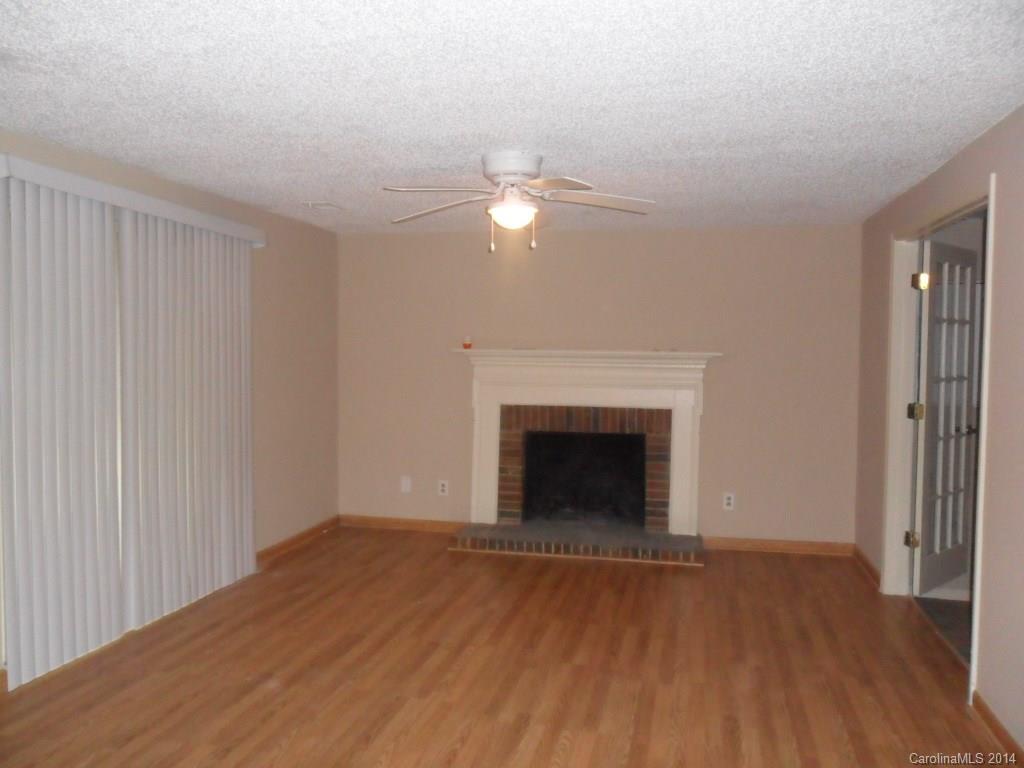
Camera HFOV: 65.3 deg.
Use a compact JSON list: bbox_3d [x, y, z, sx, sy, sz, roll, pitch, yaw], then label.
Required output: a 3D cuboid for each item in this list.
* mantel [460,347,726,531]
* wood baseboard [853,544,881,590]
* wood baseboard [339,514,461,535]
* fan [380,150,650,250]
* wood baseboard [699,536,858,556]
[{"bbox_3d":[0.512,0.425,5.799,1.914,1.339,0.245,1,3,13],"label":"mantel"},{"bbox_3d":[2.279,1.170,5.140,0.021,0.089,0.816,1,3,13],"label":"wood baseboard"},{"bbox_3d":[-0.864,1.094,6.251,1.057,0.089,0.021,1,3,13],"label":"wood baseboard"},{"bbox_3d":[0.000,-0.835,3.753,1.349,0.424,1.243,1,3,13],"label":"fan"},{"bbox_3d":[1.873,1.145,5.638,1.030,0.089,0.021,1,3,13],"label":"wood baseboard"}]

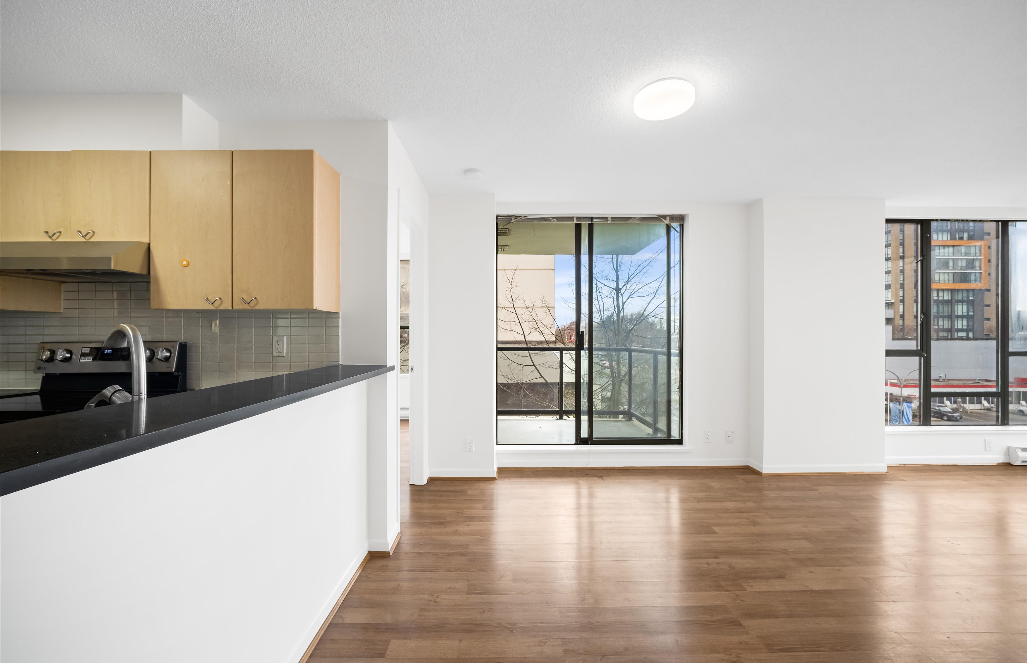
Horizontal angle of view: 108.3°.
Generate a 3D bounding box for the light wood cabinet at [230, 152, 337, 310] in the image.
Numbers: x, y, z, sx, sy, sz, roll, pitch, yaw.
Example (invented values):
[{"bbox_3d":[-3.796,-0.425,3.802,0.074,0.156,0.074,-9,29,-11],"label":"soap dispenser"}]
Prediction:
[{"bbox_3d":[-1.178,-0.500,1.953,0.400,0.780,0.280,0,0,0],"label":"light wood cabinet"}]

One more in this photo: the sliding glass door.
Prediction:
[{"bbox_3d":[0.730,-0.013,3.520,1.780,2.170,0.110,0,0,0],"label":"sliding glass door"}]

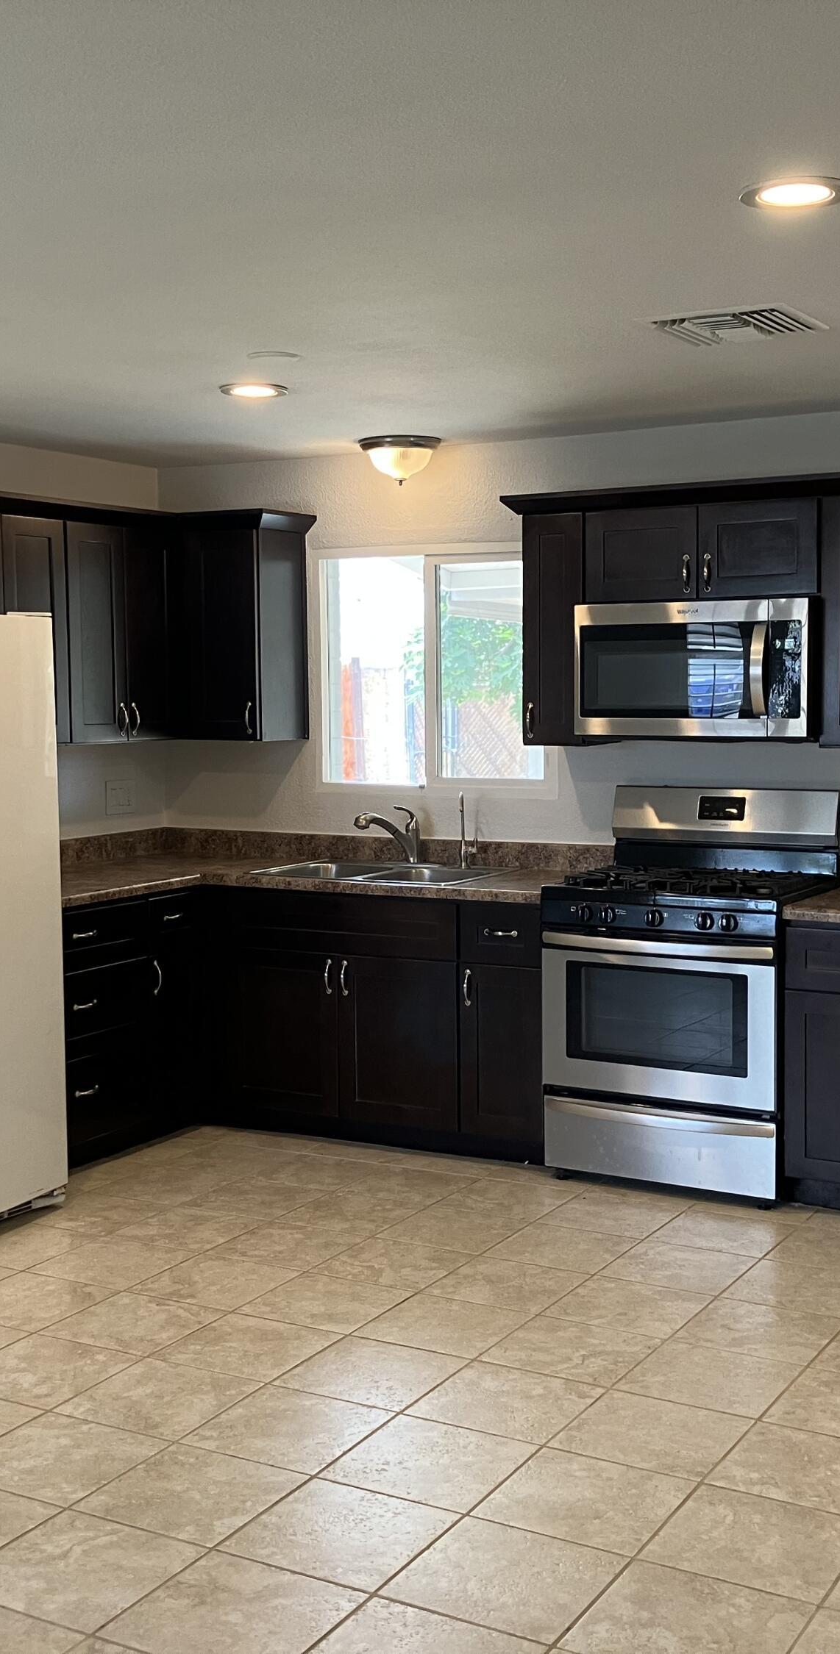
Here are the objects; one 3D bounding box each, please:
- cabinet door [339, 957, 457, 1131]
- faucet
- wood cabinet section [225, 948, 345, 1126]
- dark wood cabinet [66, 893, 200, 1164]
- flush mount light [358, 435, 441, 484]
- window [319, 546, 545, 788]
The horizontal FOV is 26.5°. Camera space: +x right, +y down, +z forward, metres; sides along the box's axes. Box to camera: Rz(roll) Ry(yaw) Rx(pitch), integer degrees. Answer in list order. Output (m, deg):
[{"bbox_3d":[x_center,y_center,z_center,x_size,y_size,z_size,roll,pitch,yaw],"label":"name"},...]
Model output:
[{"bbox_3d":[-0.068,0.703,5.847,0.454,0.548,0.023,2,5,30],"label":"cabinet door"},{"bbox_3d":[-0.115,0.037,6.387,0.255,0.212,0.060,-3,5,-28],"label":"faucet"},{"bbox_3d":[-0.462,0.688,6.075,0.451,0.548,0.023,2,5,30],"label":"wood cabinet section"},{"bbox_3d":[-1.272,0.664,6.065,0.612,0.875,0.940,2,5,30],"label":"dark wood cabinet"},{"bbox_3d":[-0.067,-1.253,6.145,0.287,0.156,0.287,-1,5,0],"label":"flush mount light"},{"bbox_3d":[0.047,-0.573,6.470,0.985,0.888,0.080,2,5,30],"label":"window"}]

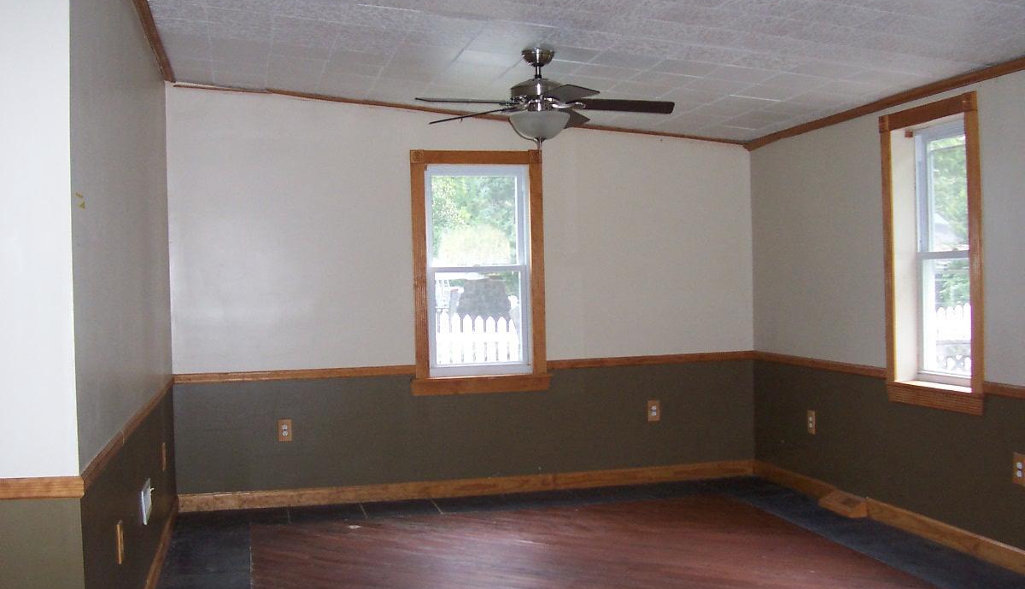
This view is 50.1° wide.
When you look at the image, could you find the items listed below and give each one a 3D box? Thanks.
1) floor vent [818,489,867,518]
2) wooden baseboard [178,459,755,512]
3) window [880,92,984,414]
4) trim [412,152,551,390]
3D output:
[{"bbox_3d":[1.912,1.207,6.340,0.115,0.090,0.385,-1,0,-13],"label":"floor vent"},{"bbox_3d":[-0.191,1.290,7.391,3.954,0.113,0.022,-1,1,-13],"label":"wooden baseboard"},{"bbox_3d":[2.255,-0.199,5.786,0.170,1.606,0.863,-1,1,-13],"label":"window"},{"bbox_3d":[-0.223,-0.155,7.373,0.940,1.626,0.045,-1,1,-13],"label":"trim"}]

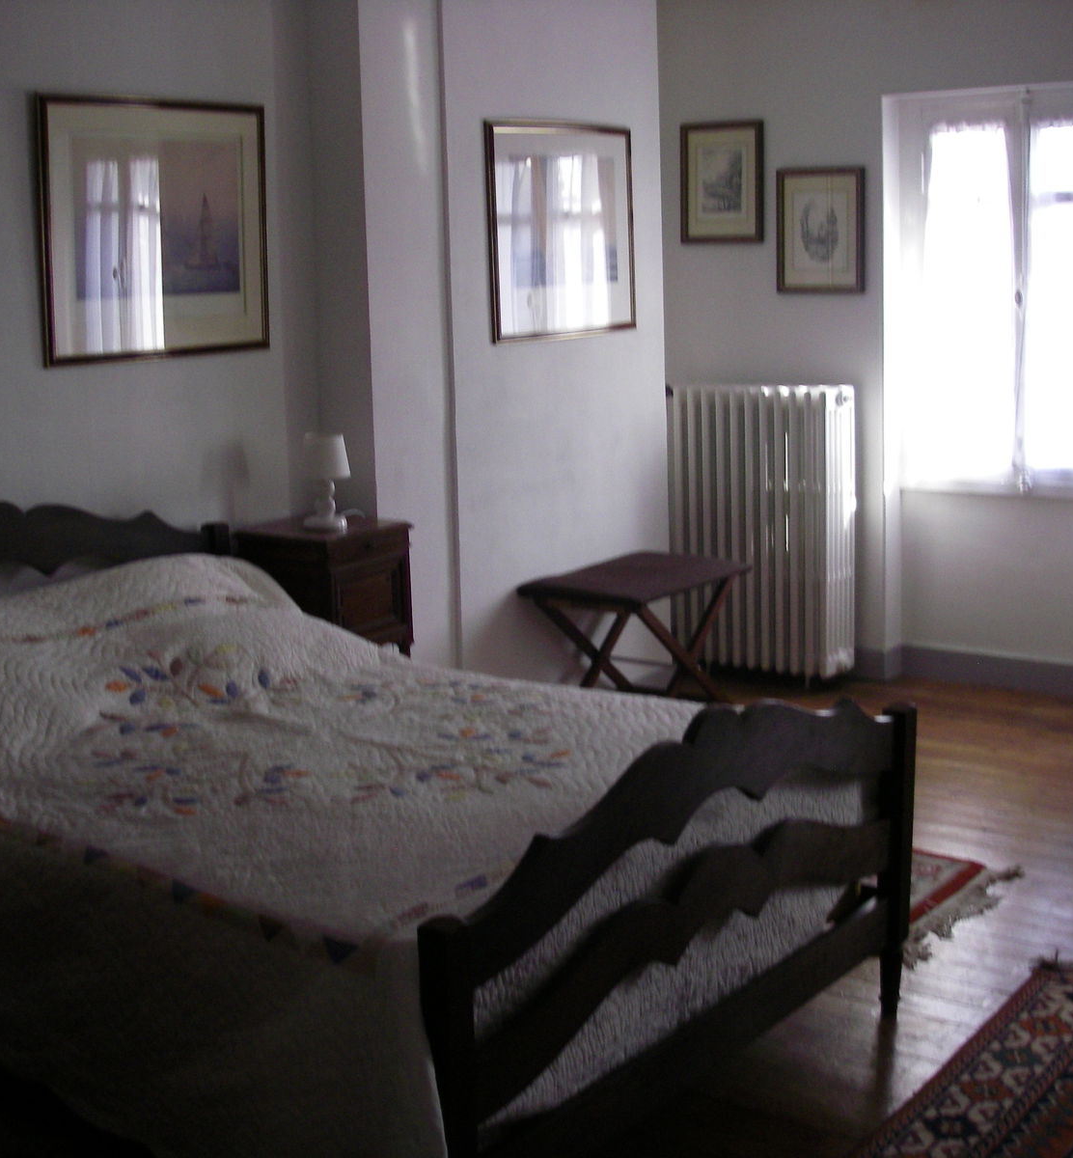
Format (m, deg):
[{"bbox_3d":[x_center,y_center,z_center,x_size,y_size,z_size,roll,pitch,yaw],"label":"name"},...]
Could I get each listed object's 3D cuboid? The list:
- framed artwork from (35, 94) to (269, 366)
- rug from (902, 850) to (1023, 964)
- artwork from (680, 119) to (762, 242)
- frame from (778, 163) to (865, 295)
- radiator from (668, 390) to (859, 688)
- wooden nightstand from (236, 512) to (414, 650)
[{"bbox_3d":[-0.973,-0.903,4.376,0.027,0.647,0.713,7,14,39],"label":"framed artwork"},{"bbox_3d":[0.494,0.719,4.321,1.322,0.012,0.714,7,14,39],"label":"rug"},{"bbox_3d":[0.671,-1.466,6.258,0.361,0.439,0.030,7,14,39],"label":"artwork"},{"bbox_3d":[0.996,-1.240,6.024,0.352,0.434,0.030,7,14,39],"label":"frame"},{"bbox_3d":[0.819,-0.178,6.191,0.669,1.087,0.198,7,14,39],"label":"radiator"},{"bbox_3d":[-0.579,0.259,4.784,0.357,0.813,0.342,7,14,39],"label":"wooden nightstand"}]

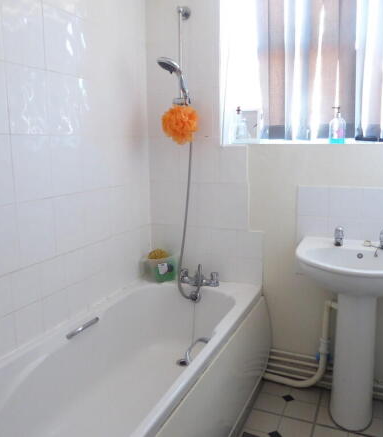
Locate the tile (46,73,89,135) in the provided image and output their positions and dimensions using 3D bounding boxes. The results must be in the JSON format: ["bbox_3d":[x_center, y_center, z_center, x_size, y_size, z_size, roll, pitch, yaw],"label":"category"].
[{"bbox_3d":[-0.536,-0.474,1.769,0.010,0.250,0.200,4,11,23],"label":"tile"}]

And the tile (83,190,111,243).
[{"bbox_3d":[-0.462,-0.010,2.058,0.010,0.253,0.200,4,11,23],"label":"tile"}]

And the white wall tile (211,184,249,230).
[{"bbox_3d":[0.220,-0.065,2.352,0.200,0.253,0.010,4,11,23],"label":"white wall tile"}]

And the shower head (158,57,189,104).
[{"bbox_3d":[-0.093,-0.716,2.183,0.185,0.245,0.100,-2,10,-11],"label":"shower head"}]

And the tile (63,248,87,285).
[{"bbox_3d":[-0.532,0.219,1.930,0.010,0.149,0.149,4,11,23],"label":"tile"}]

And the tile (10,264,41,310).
[{"bbox_3d":[-0.644,0.265,1.640,0.010,0.150,0.150,4,11,23],"label":"tile"}]

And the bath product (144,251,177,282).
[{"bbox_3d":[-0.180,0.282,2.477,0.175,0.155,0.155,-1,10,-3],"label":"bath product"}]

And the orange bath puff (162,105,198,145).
[{"bbox_3d":[-0.059,-0.501,2.268,0.175,0.195,0.165,4,11,23],"label":"orange bath puff"}]

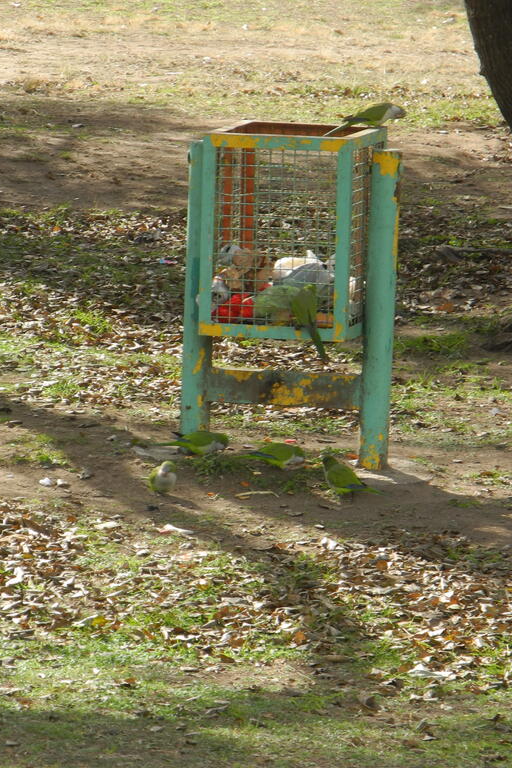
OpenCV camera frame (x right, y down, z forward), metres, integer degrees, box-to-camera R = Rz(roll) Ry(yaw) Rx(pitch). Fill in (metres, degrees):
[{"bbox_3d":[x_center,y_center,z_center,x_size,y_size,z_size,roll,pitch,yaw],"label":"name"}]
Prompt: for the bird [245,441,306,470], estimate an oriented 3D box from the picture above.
[{"bbox_3d":[0.056,0.227,18.800,0.225,0.080,0.080,4,8,21],"label":"bird"}]

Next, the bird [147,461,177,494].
[{"bbox_3d":[-0.294,0.291,18.420,0.075,0.100,0.190,-1,8,-20],"label":"bird"}]

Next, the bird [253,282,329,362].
[{"bbox_3d":[0.112,-0.193,18.600,0.200,0.250,0.120,2,8,6],"label":"bird"}]

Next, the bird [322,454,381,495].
[{"bbox_3d":[0.298,0.283,18.300,0.205,0.115,0.075,4,8,22],"label":"bird"}]

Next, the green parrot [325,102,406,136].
[{"bbox_3d":[0.349,-0.843,18.850,0.260,0.105,0.080,3,8,11],"label":"green parrot"}]

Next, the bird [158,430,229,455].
[{"bbox_3d":[-0.206,0.190,18.900,0.240,0.080,0.080,2,8,7],"label":"bird"}]

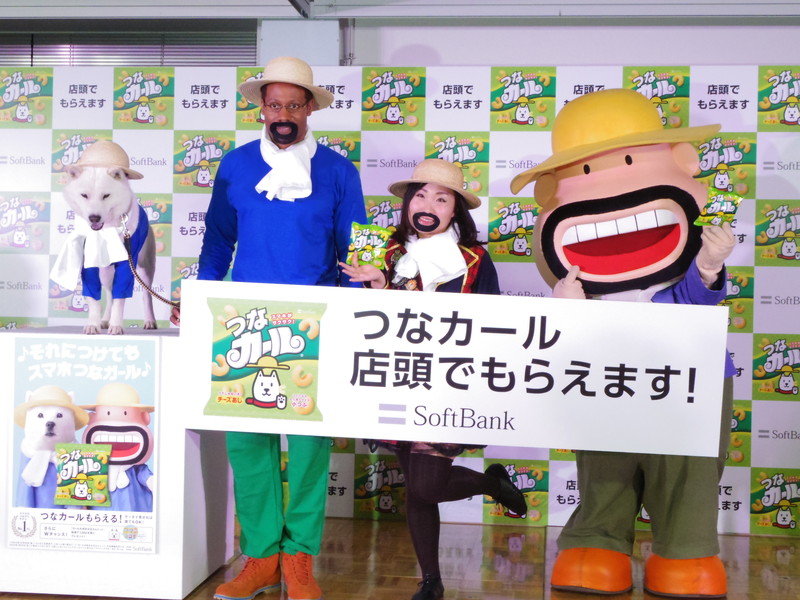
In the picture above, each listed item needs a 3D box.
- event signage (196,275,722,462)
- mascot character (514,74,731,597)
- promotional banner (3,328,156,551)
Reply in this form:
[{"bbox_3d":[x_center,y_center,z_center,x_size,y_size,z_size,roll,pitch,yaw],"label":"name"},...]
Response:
[{"bbox_3d":[0.163,0.226,4.350,1.800,0.500,0.020,3,4,3],"label":"event signage"},{"bbox_3d":[0.799,0.135,4.864,0.800,1.830,0.720,1,0,5],"label":"mascot character"},{"bbox_3d":[-1.070,0.484,4.453,0.517,0.730,0.015,1,0,6],"label":"promotional banner"}]

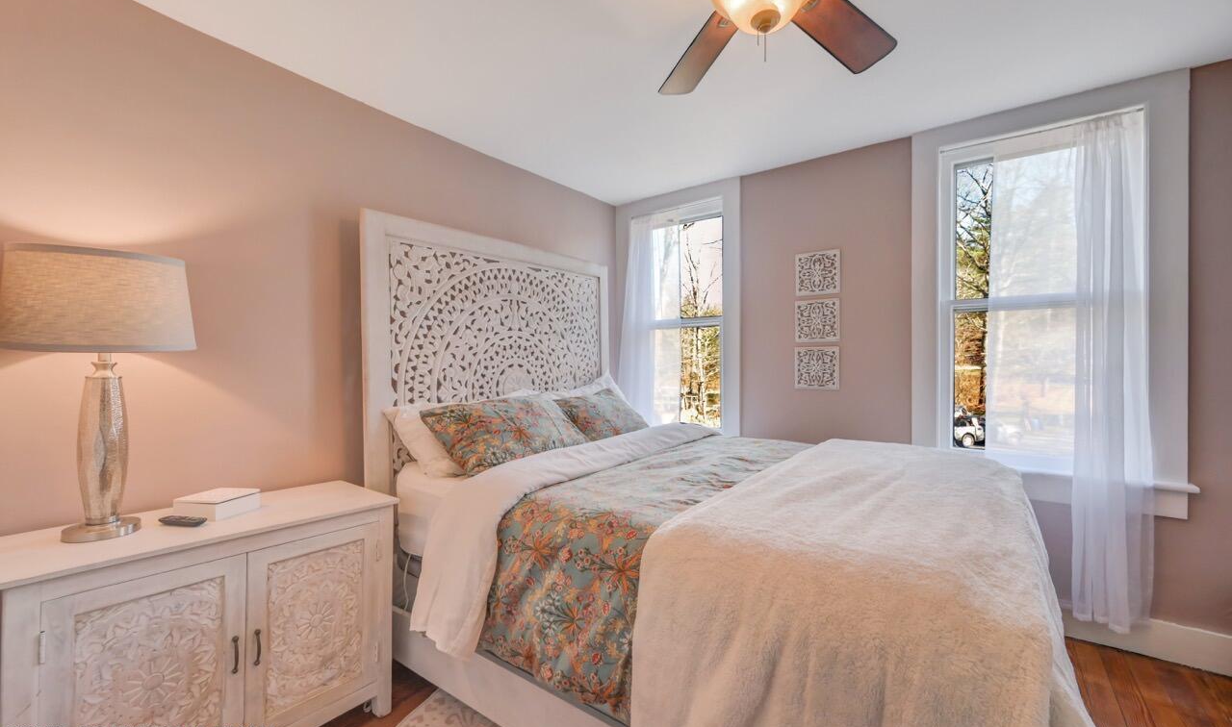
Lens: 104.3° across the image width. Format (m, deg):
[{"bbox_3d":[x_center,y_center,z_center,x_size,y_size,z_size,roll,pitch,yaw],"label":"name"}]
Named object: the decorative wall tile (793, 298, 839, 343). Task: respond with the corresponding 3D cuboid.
[{"bbox_3d":[1.107,-0.232,2.630,0.231,0.233,0.016,0,0,38],"label":"decorative wall tile"}]

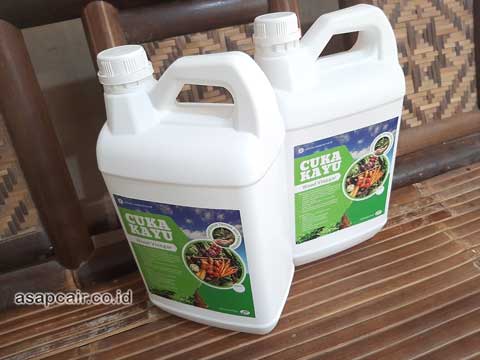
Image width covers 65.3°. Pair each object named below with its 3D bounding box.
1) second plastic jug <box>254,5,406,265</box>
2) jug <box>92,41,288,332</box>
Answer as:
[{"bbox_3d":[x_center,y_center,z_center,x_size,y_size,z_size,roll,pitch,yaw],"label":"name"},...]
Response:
[{"bbox_3d":[0.116,-0.065,0.527,0.180,0.323,0.133,-16,34,-12],"label":"second plastic jug"},{"bbox_3d":[-0.041,0.013,0.436,0.180,0.323,0.133,5,35,20],"label":"jug"}]

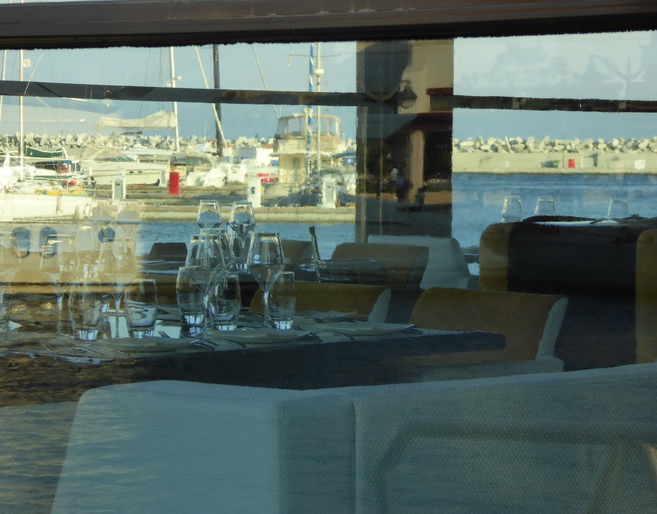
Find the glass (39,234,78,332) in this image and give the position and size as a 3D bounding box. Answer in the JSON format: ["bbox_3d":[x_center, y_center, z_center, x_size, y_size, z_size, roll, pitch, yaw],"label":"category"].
[{"bbox_3d":[-0.621,0.067,6.889,0.088,0.228,0.088,0,2,0],"label":"glass"}]

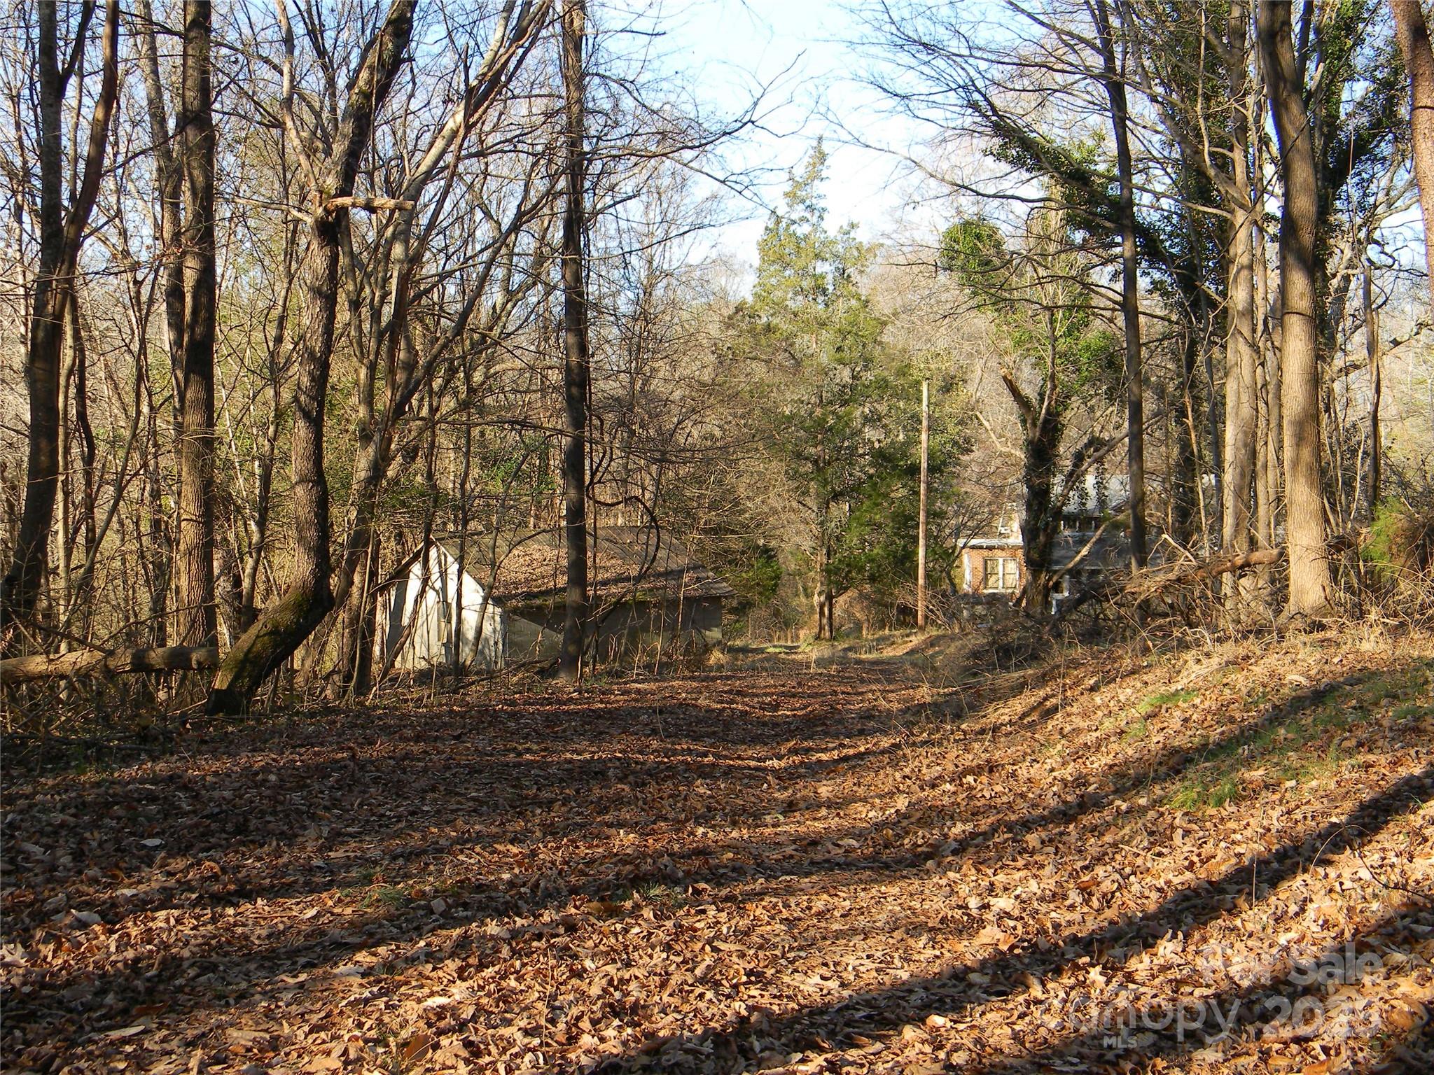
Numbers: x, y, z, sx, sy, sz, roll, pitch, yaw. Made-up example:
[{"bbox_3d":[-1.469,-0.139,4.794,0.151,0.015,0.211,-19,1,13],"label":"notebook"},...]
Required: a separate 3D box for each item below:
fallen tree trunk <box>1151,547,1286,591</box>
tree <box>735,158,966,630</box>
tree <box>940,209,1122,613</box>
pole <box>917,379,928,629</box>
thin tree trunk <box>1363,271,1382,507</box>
[{"bbox_3d":[7.934,0.508,27.000,2.250,0.270,0.280,-13,0,0],"label":"fallen tree trunk"},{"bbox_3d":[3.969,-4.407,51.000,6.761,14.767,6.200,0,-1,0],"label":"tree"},{"bbox_3d":[8.326,-3.354,45.000,4.808,10.715,4.600,0,-1,0],"label":"tree"},{"bbox_3d":[6.173,-1.009,51.000,0.270,7.501,0.260,0,-1,0],"label":"pole"},{"bbox_3d":[11.962,-2.658,31.000,0.290,4.601,0.270,0,-1,0],"label":"thin tree trunk"}]

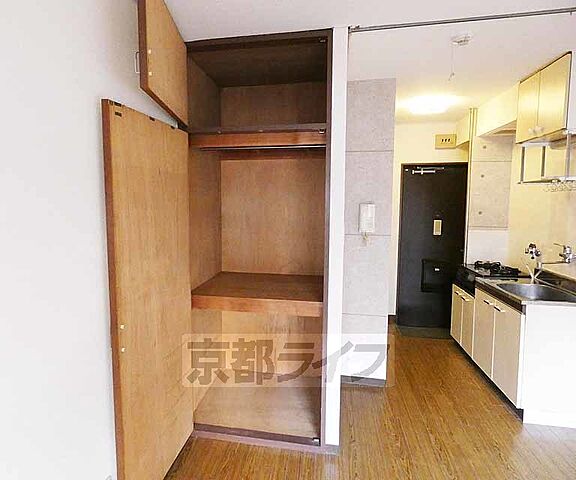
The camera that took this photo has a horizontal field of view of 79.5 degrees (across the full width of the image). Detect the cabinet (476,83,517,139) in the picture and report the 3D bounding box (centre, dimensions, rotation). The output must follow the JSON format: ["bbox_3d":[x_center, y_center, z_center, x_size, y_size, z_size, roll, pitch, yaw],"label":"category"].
[{"bbox_3d":[1.965,-1.093,2.973,0.340,0.265,0.810,1,5,9],"label":"cabinet"}]

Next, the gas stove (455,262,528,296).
[{"bbox_3d":[1.899,0.359,3.265,0.466,0.252,0.525,0,6,7],"label":"gas stove"}]

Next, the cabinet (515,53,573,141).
[{"bbox_3d":[1.938,-0.964,2.427,0.319,0.464,0.577,0,6,7],"label":"cabinet"}]

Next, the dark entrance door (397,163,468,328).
[{"bbox_3d":[1.726,0.090,4.153,0.757,1.983,0.072,0,6,7],"label":"dark entrance door"}]

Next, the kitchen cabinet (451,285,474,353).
[{"bbox_3d":[1.924,0.792,3.308,0.512,0.618,0.525,0,6,7],"label":"kitchen cabinet"}]

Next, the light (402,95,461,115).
[{"bbox_3d":[1.307,-1.213,3.145,0.443,0.103,0.443,0,6,7],"label":"light"}]

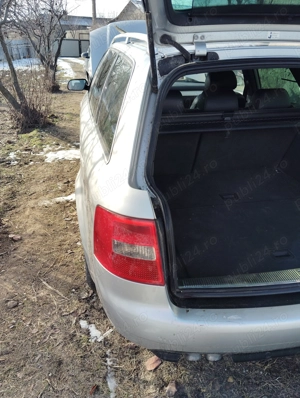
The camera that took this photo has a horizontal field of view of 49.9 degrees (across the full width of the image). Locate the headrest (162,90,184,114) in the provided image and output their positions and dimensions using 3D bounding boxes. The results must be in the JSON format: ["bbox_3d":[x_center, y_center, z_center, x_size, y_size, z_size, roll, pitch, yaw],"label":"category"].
[{"bbox_3d":[0.109,-0.603,2.003,0.240,0.150,0.100,-4,26,-9],"label":"headrest"}]

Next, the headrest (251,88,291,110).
[{"bbox_3d":[0.801,-0.650,2.118,0.240,0.150,0.100,-4,26,-9],"label":"headrest"}]

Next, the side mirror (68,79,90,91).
[{"bbox_3d":[-0.803,-1.271,3.587,0.235,0.125,0.120,-5,28,-8],"label":"side mirror"}]

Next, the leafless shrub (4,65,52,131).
[{"bbox_3d":[-2.218,-1.845,5.825,0.800,1.000,0.780,-5,28,-8],"label":"leafless shrub"}]

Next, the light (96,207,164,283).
[{"bbox_3d":[-0.077,0.166,1.172,0.260,0.280,0.160,0,25,0],"label":"light"}]

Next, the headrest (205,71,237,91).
[{"bbox_3d":[0.633,-1.066,2.877,0.260,0.190,0.120,-4,26,-9],"label":"headrest"}]

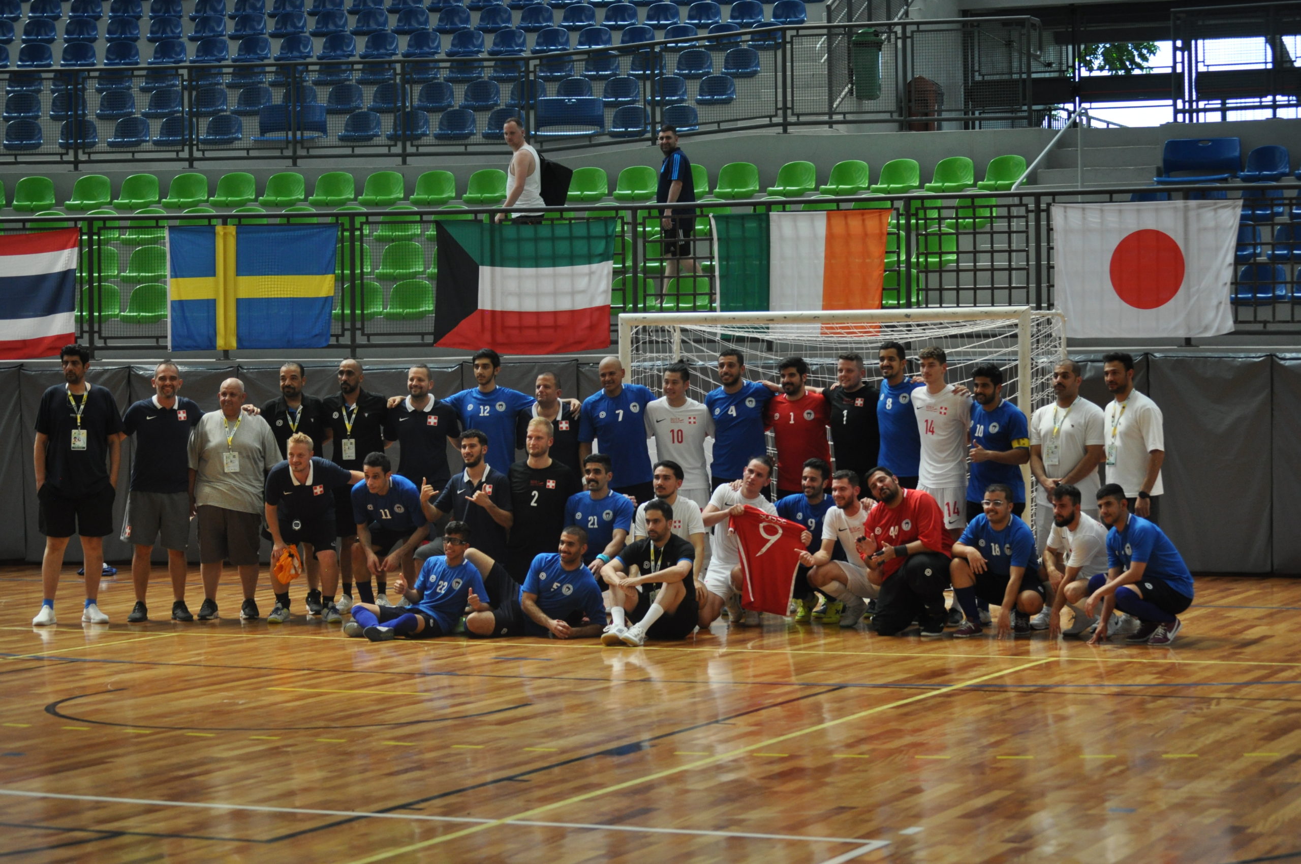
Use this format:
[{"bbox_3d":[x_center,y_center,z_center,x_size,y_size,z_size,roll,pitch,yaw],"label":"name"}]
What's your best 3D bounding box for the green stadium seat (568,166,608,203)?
[{"bbox_3d":[-0.658,-2.518,30.150,0.420,0.365,0.400,0,1,9],"label":"green stadium seat"}]

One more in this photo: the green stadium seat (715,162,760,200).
[{"bbox_3d":[0.852,-2.482,29.200,0.425,0.340,0.410,0,1,10],"label":"green stadium seat"}]

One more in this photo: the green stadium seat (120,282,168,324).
[{"bbox_3d":[-4.813,-1.230,28.200,0.440,0.400,0.440,-1,1,4],"label":"green stadium seat"}]

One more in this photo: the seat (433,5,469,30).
[{"bbox_3d":[-2.498,-5.174,37.200,0.450,0.390,0.420,0,1,8],"label":"seat"}]

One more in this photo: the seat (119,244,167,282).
[{"bbox_3d":[-4.962,-1.644,29.100,0.440,0.360,0.410,0,0,9],"label":"seat"}]

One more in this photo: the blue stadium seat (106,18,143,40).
[{"bbox_3d":[-6.553,-4.998,36.800,0.420,0.365,0.400,-1,1,-6],"label":"blue stadium seat"}]

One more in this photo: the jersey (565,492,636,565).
[{"bbox_3d":[-0.340,0.643,19.800,0.470,0.530,0.300,0,1,14],"label":"jersey"}]

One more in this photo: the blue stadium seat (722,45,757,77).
[{"bbox_3d":[1.048,-4.282,34.300,0.420,0.365,0.400,0,1,9],"label":"blue stadium seat"}]

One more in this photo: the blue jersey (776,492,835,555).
[{"bbox_3d":[1.071,0.636,19.800,0.480,0.460,0.300,0,6,14],"label":"blue jersey"}]

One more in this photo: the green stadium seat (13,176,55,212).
[{"bbox_3d":[-6.442,-2.487,30.950,0.430,0.395,0.410,0,0,-7],"label":"green stadium seat"}]

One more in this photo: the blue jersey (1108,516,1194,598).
[{"bbox_3d":[2.996,0.741,17.750,0.310,0.560,0.430,-45,24,-26],"label":"blue jersey"}]

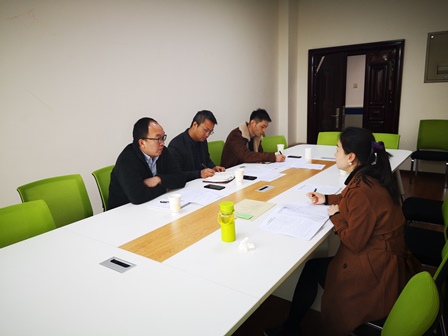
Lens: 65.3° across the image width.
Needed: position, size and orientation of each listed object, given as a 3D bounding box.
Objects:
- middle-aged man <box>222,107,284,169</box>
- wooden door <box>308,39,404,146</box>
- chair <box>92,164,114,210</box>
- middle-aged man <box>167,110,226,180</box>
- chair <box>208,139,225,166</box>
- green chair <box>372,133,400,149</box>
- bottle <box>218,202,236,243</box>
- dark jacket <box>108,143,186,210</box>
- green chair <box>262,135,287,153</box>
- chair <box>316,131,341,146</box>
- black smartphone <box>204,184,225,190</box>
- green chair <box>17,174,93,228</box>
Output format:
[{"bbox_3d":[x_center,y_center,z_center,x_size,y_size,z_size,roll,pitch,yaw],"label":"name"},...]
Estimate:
[{"bbox_3d":[0.298,0.018,3.687,0.780,1.244,0.550,7,15,36],"label":"middle-aged man"},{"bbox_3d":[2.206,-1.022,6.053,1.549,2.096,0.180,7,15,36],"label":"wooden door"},{"bbox_3d":[-0.645,0.456,2.719,0.580,0.900,0.490,8,16,39],"label":"chair"},{"bbox_3d":[-0.162,0.134,3.150,0.740,1.286,0.540,7,15,36],"label":"middle-aged man"},{"bbox_3d":[0.068,0.185,3.815,0.540,0.880,0.480,7,15,36],"label":"chair"},{"bbox_3d":[1.700,0.081,4.019,0.490,0.900,0.580,7,15,35],"label":"green chair"},{"bbox_3d":[0.022,0.253,1.647,0.074,0.191,0.074,7,15,36],"label":"bottle"},{"bbox_3d":[-0.555,0.119,2.583,0.520,0.620,0.560,5,14,29],"label":"dark jacket"},{"bbox_3d":[0.640,0.103,4.105,0.490,0.900,0.580,-7,13,-22],"label":"green chair"},{"bbox_3d":[1.297,0.040,4.278,0.490,0.900,0.580,7,15,35],"label":"chair"},{"bbox_3d":[-0.074,0.139,2.599,0.158,0.009,0.075,7,15,36],"label":"black smartphone"},{"bbox_3d":[-0.983,0.544,2.375,0.580,0.900,0.490,7,15,35],"label":"green chair"}]

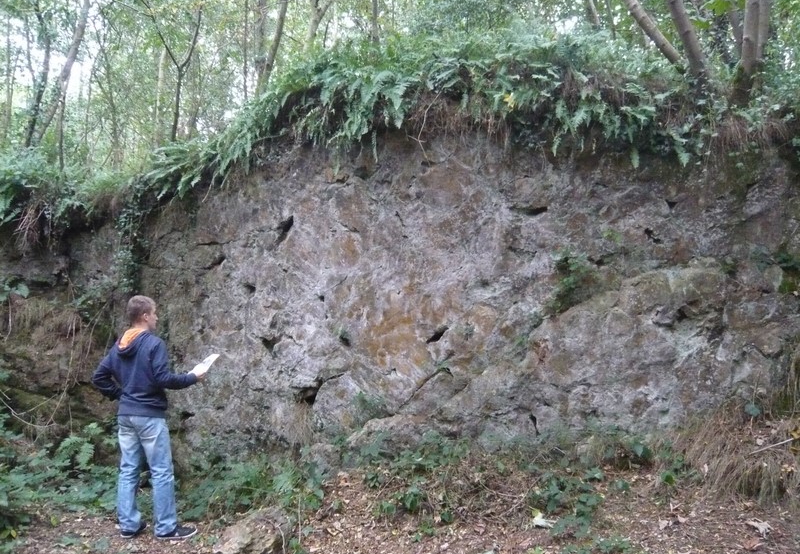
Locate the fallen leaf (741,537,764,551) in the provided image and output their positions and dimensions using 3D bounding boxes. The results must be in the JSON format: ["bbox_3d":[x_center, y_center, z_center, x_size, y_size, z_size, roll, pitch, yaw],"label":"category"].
[{"bbox_3d":[2.374,1.806,4.370,0.145,0.045,0.130,-2,-3,28],"label":"fallen leaf"}]

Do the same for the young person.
[{"bbox_3d":[-1.831,0.990,4.730,0.600,1.730,0.520,-2,-3,30],"label":"young person"}]

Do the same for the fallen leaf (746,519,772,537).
[{"bbox_3d":[2.572,1.799,4.630,0.180,0.060,0.160,-2,-3,28],"label":"fallen leaf"}]

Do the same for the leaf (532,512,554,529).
[{"bbox_3d":[1.060,1.802,4.780,0.160,0.060,0.150,-1,-3,12],"label":"leaf"}]

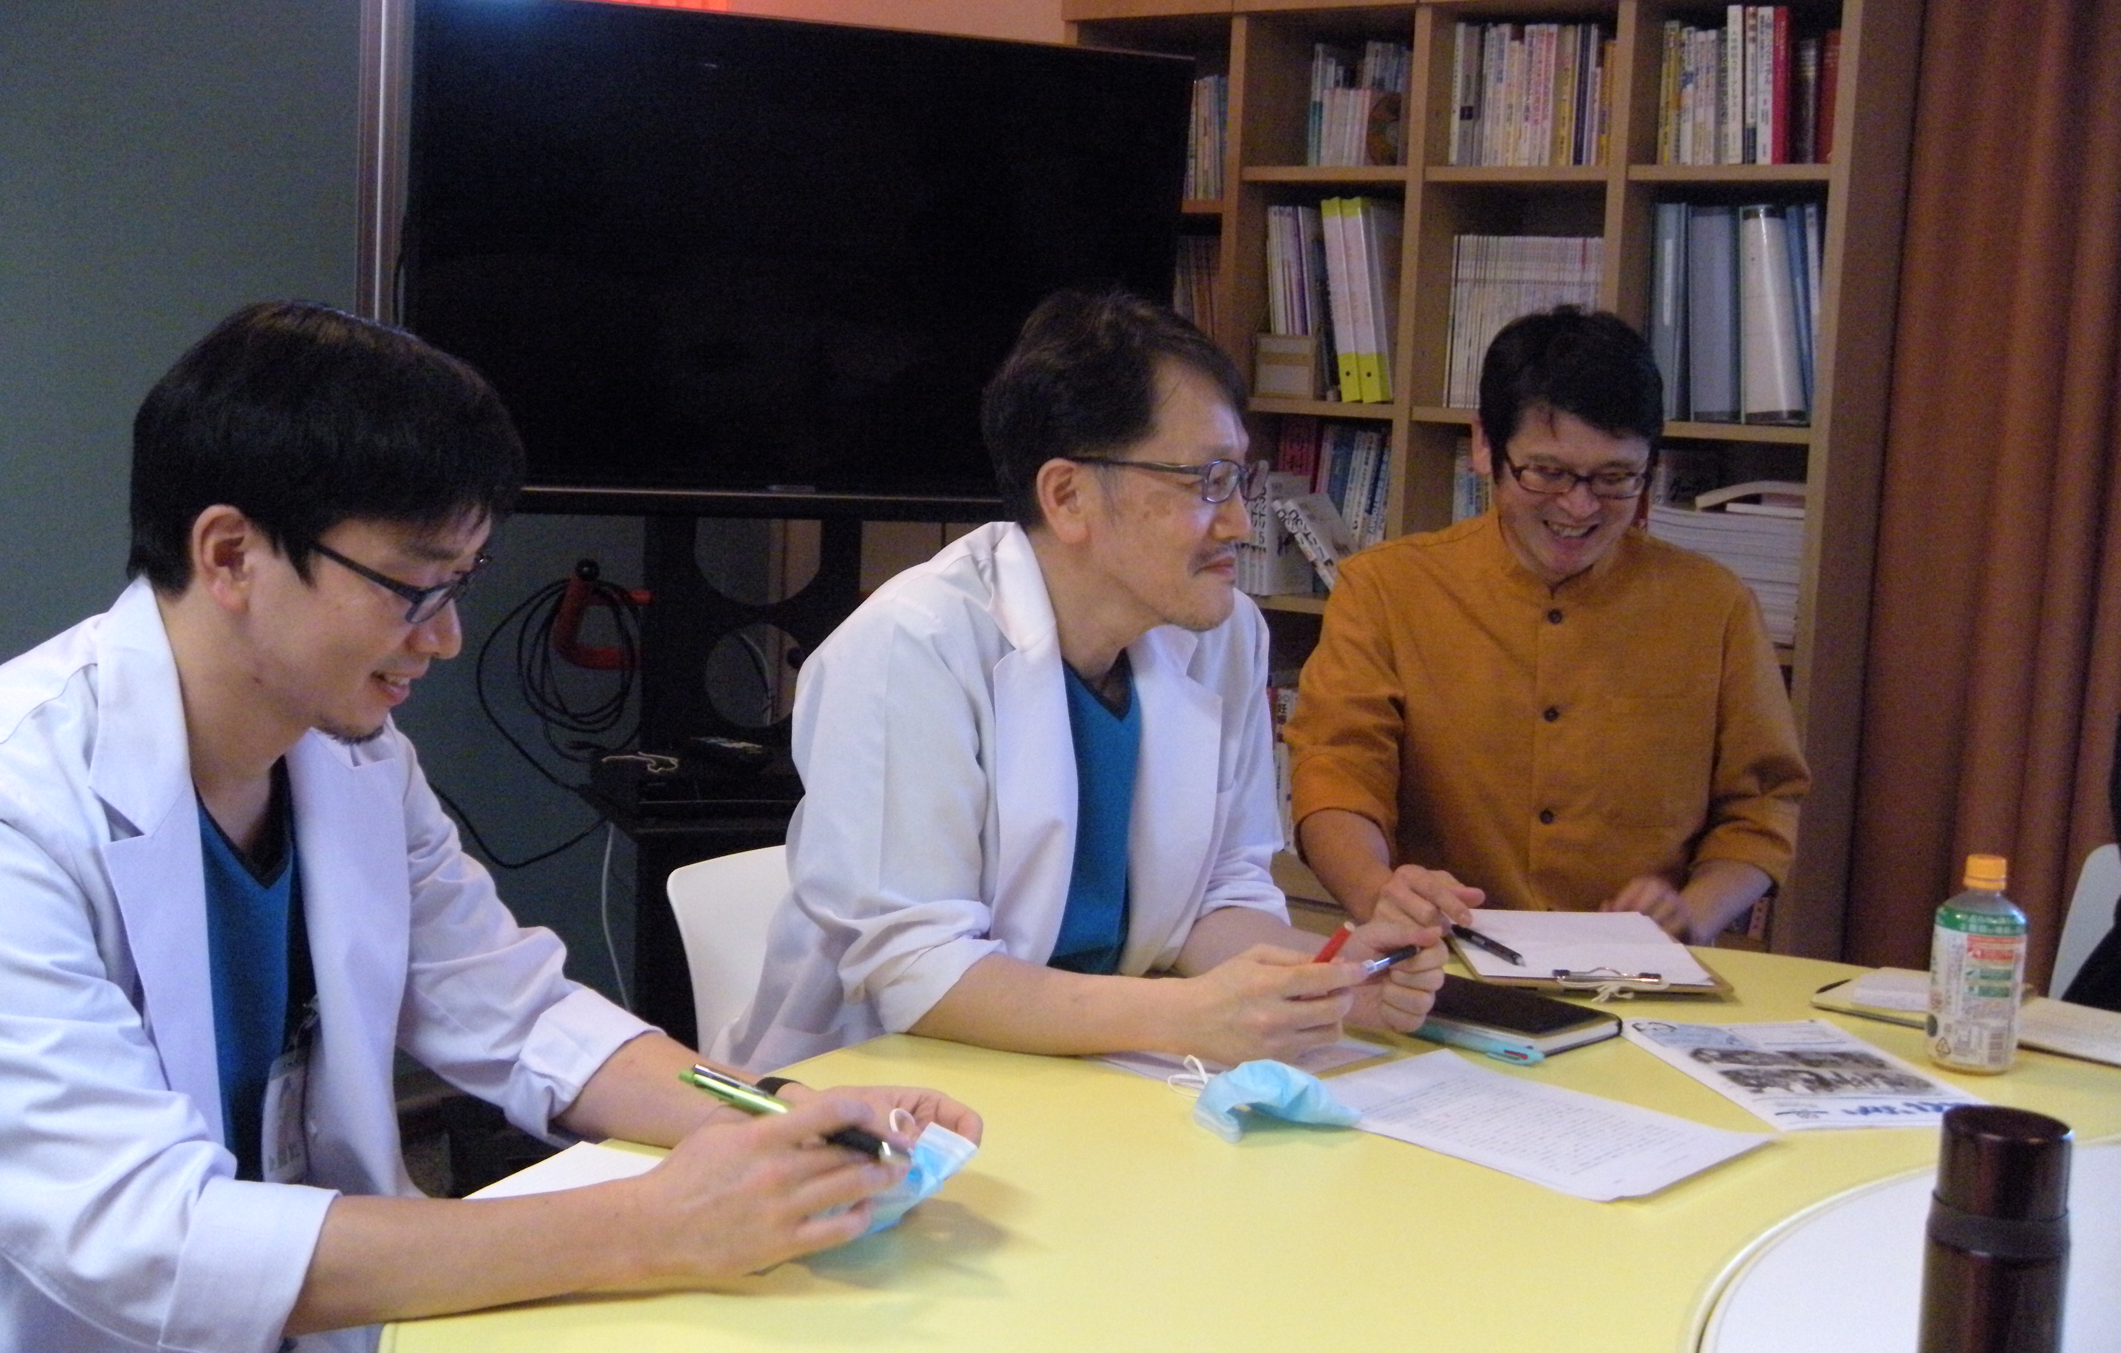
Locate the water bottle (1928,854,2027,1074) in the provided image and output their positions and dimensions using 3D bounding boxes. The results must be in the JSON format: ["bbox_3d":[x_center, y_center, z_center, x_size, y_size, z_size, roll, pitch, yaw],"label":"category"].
[{"bbox_3d":[0.730,0.228,2.133,0.070,0.164,0.070,3,7,0],"label":"water bottle"}]

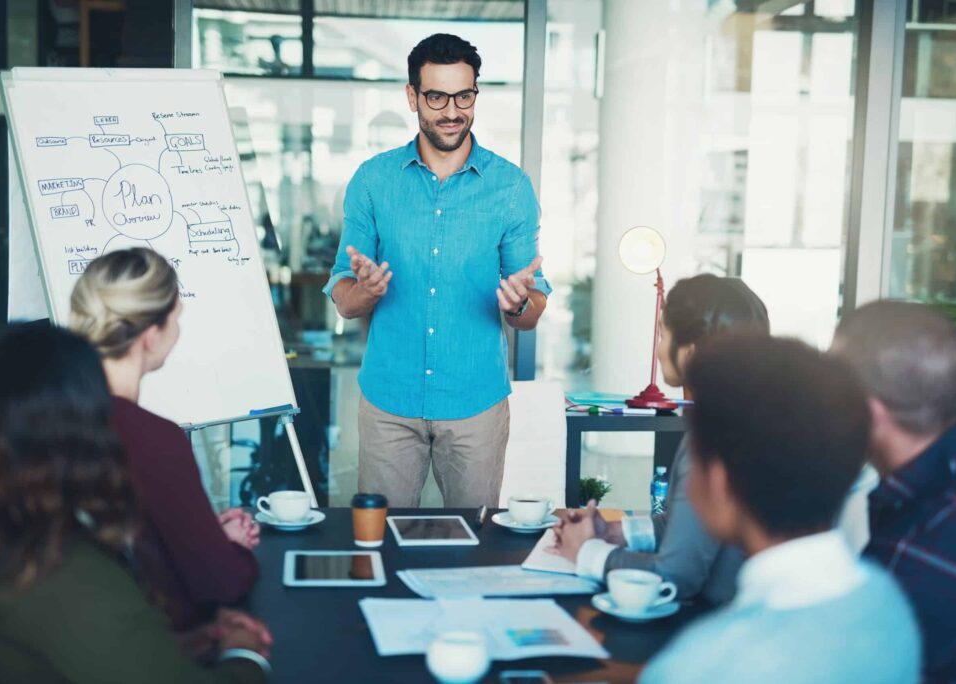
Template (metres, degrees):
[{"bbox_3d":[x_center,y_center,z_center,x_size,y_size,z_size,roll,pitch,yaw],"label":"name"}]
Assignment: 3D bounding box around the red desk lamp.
[{"bbox_3d":[0.561,-0.077,4.680,0.190,0.585,0.210,2,7,7],"label":"red desk lamp"}]

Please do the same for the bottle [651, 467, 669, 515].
[{"bbox_3d":[0.578,0.482,4.500,0.057,0.180,0.057,1,7,0],"label":"bottle"}]

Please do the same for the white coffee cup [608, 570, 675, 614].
[{"bbox_3d":[0.291,0.443,2.509,0.120,0.059,0.093,2,7,6],"label":"white coffee cup"}]

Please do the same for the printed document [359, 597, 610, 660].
[{"bbox_3d":[-0.001,0.482,2.407,0.365,0.006,0.300,1,7,-7],"label":"printed document"}]

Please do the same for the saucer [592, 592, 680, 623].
[{"bbox_3d":[0.280,0.469,2.513,0.152,0.021,0.152,1,7,0],"label":"saucer"}]

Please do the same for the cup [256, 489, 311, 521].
[{"bbox_3d":[-0.418,0.359,3.072,0.116,0.058,0.090,0,7,-11],"label":"cup"}]

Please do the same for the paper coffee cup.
[{"bbox_3d":[-0.225,0.367,2.927,0.074,0.102,0.074,1,7,0],"label":"paper coffee cup"}]

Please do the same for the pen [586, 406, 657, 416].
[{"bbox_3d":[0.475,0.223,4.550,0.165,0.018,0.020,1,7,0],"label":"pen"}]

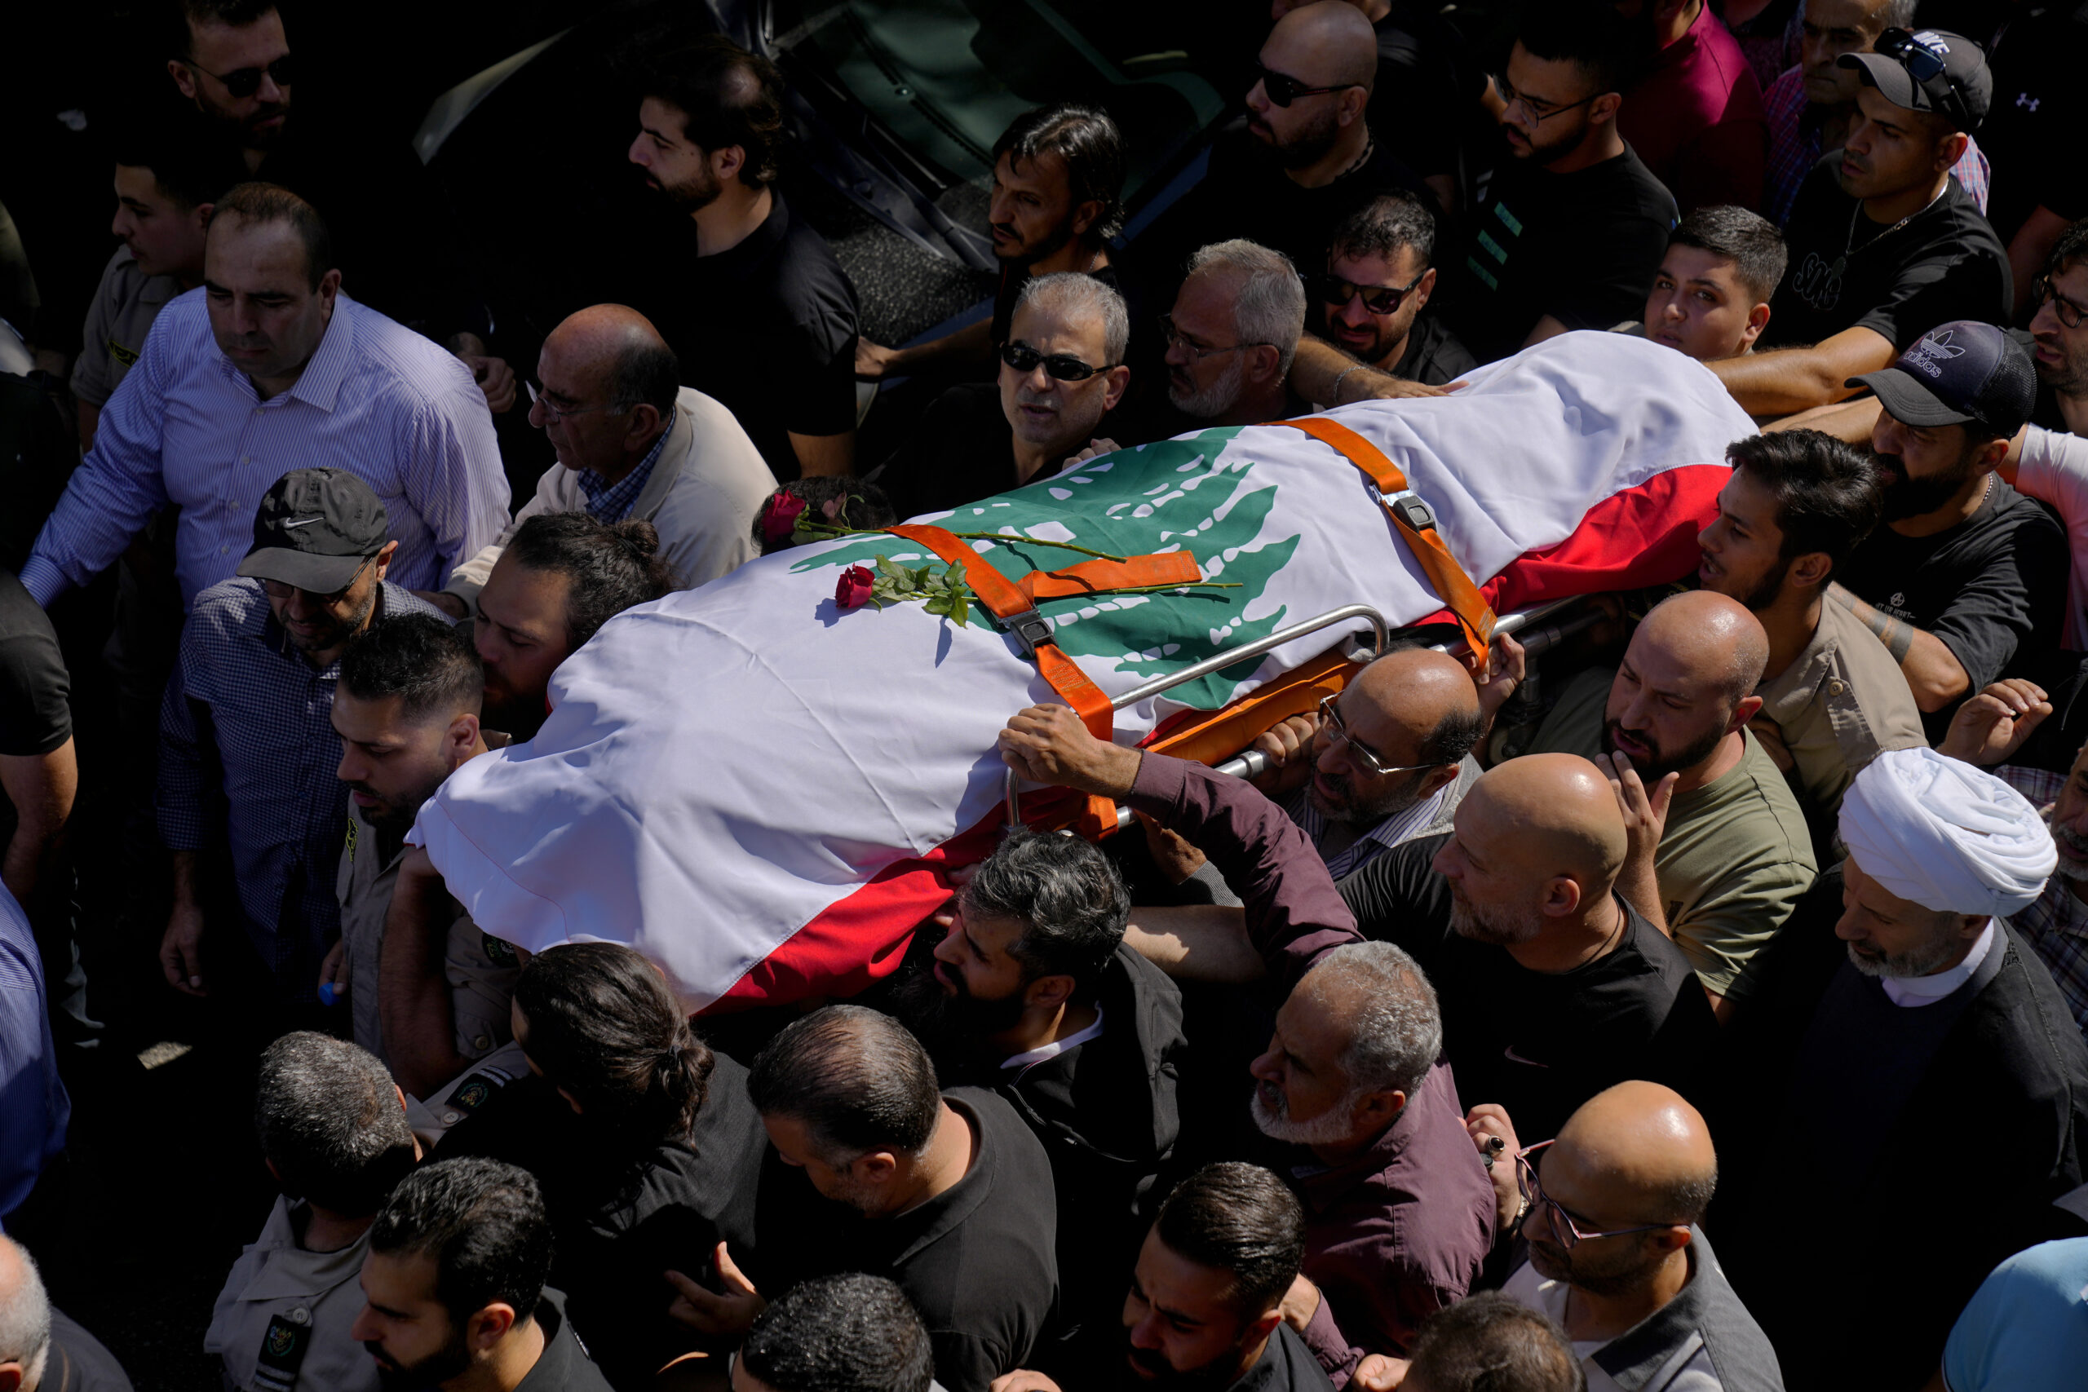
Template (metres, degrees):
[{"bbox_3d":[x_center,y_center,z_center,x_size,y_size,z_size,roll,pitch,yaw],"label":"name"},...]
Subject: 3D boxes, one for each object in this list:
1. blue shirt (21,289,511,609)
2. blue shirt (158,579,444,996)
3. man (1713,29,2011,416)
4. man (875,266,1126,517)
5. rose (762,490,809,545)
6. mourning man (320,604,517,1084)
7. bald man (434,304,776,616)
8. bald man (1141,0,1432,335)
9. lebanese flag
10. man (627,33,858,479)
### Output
[{"bbox_3d":[-1.080,-0.204,5.781,0.700,0.720,0.420,15,42,17],"label":"blue shirt"},{"bbox_3d":[-0.994,0.136,5.524,0.490,0.700,0.310,16,39,20],"label":"blue shirt"},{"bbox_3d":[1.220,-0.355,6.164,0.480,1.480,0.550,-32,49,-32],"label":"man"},{"bbox_3d":[0.058,0.115,5.970,0.540,1.730,0.360,23,42,27],"label":"man"},{"bbox_3d":[-0.336,-0.232,5.130,0.060,0.065,0.060,8,37,11],"label":"rose"},{"bbox_3d":[-0.743,0.618,5.262,0.420,1.740,0.520,-19,41,-24],"label":"mourning man"},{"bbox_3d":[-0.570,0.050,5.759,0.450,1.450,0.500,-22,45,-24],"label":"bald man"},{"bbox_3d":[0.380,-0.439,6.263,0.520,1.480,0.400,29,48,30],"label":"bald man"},{"bbox_3d":[0.090,-0.099,5.034,1.860,0.420,0.540,-21,44,-23],"label":"lebanese flag"},{"bbox_3d":[-0.467,-0.250,6.365,0.340,1.770,0.520,-16,39,-20],"label":"man"}]

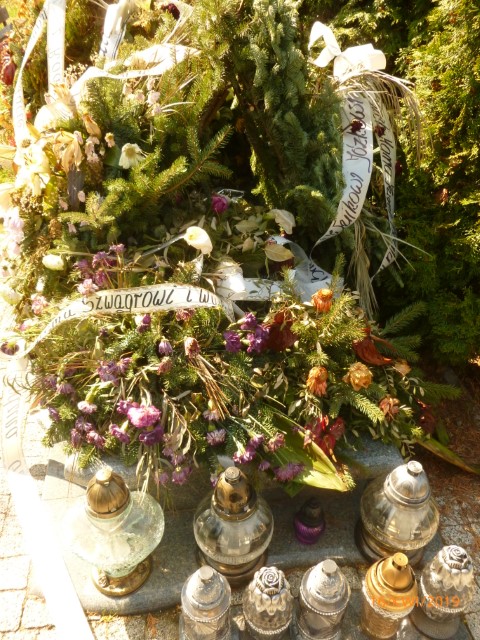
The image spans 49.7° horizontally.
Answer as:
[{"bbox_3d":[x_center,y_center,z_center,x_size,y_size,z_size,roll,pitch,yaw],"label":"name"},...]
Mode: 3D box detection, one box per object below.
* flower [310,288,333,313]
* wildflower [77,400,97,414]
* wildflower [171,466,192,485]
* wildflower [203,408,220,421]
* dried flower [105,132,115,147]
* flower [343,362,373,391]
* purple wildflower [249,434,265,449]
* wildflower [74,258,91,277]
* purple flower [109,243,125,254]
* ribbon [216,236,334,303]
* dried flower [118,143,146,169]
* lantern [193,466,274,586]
[{"bbox_3d":[0.253,-0.060,1.607,0.065,0.069,0.065,0,30,0],"label":"flower"},{"bbox_3d":[-0.353,0.201,1.190,0.046,0.031,0.035,0,34,0],"label":"wildflower"},{"bbox_3d":[-0.129,0.348,1.160,0.045,0.038,0.038,0,34,0],"label":"wildflower"},{"bbox_3d":[-0.079,0.262,1.433,0.047,0.031,0.043,0,30,0],"label":"wildflower"},{"bbox_3d":[-0.434,-0.600,1.720,0.032,0.043,0.035,-2,33,-6],"label":"dried flower"},{"bbox_3d":[0.338,0.163,1.491,0.082,0.074,0.077,0,30,0],"label":"flower"},{"bbox_3d":[0.043,0.315,1.340,0.040,0.032,0.033,0,31,0],"label":"purple wildflower"},{"bbox_3d":[-0.492,-0.164,1.617,0.048,0.052,0.048,0,30,0],"label":"wildflower"},{"bbox_3d":[-0.401,-0.232,1.680,0.050,0.034,0.039,0,31,0],"label":"purple flower"},{"bbox_3d":[0.117,-0.167,1.712,0.378,0.150,0.200,0,30,0],"label":"ribbon"},{"bbox_3d":[-0.305,-0.467,1.470,0.080,0.070,0.069,0,34,0],"label":"dried flower"},{"bbox_3d":[-0.013,0.429,1.121,0.178,0.294,0.178,0,34,0],"label":"lantern"}]

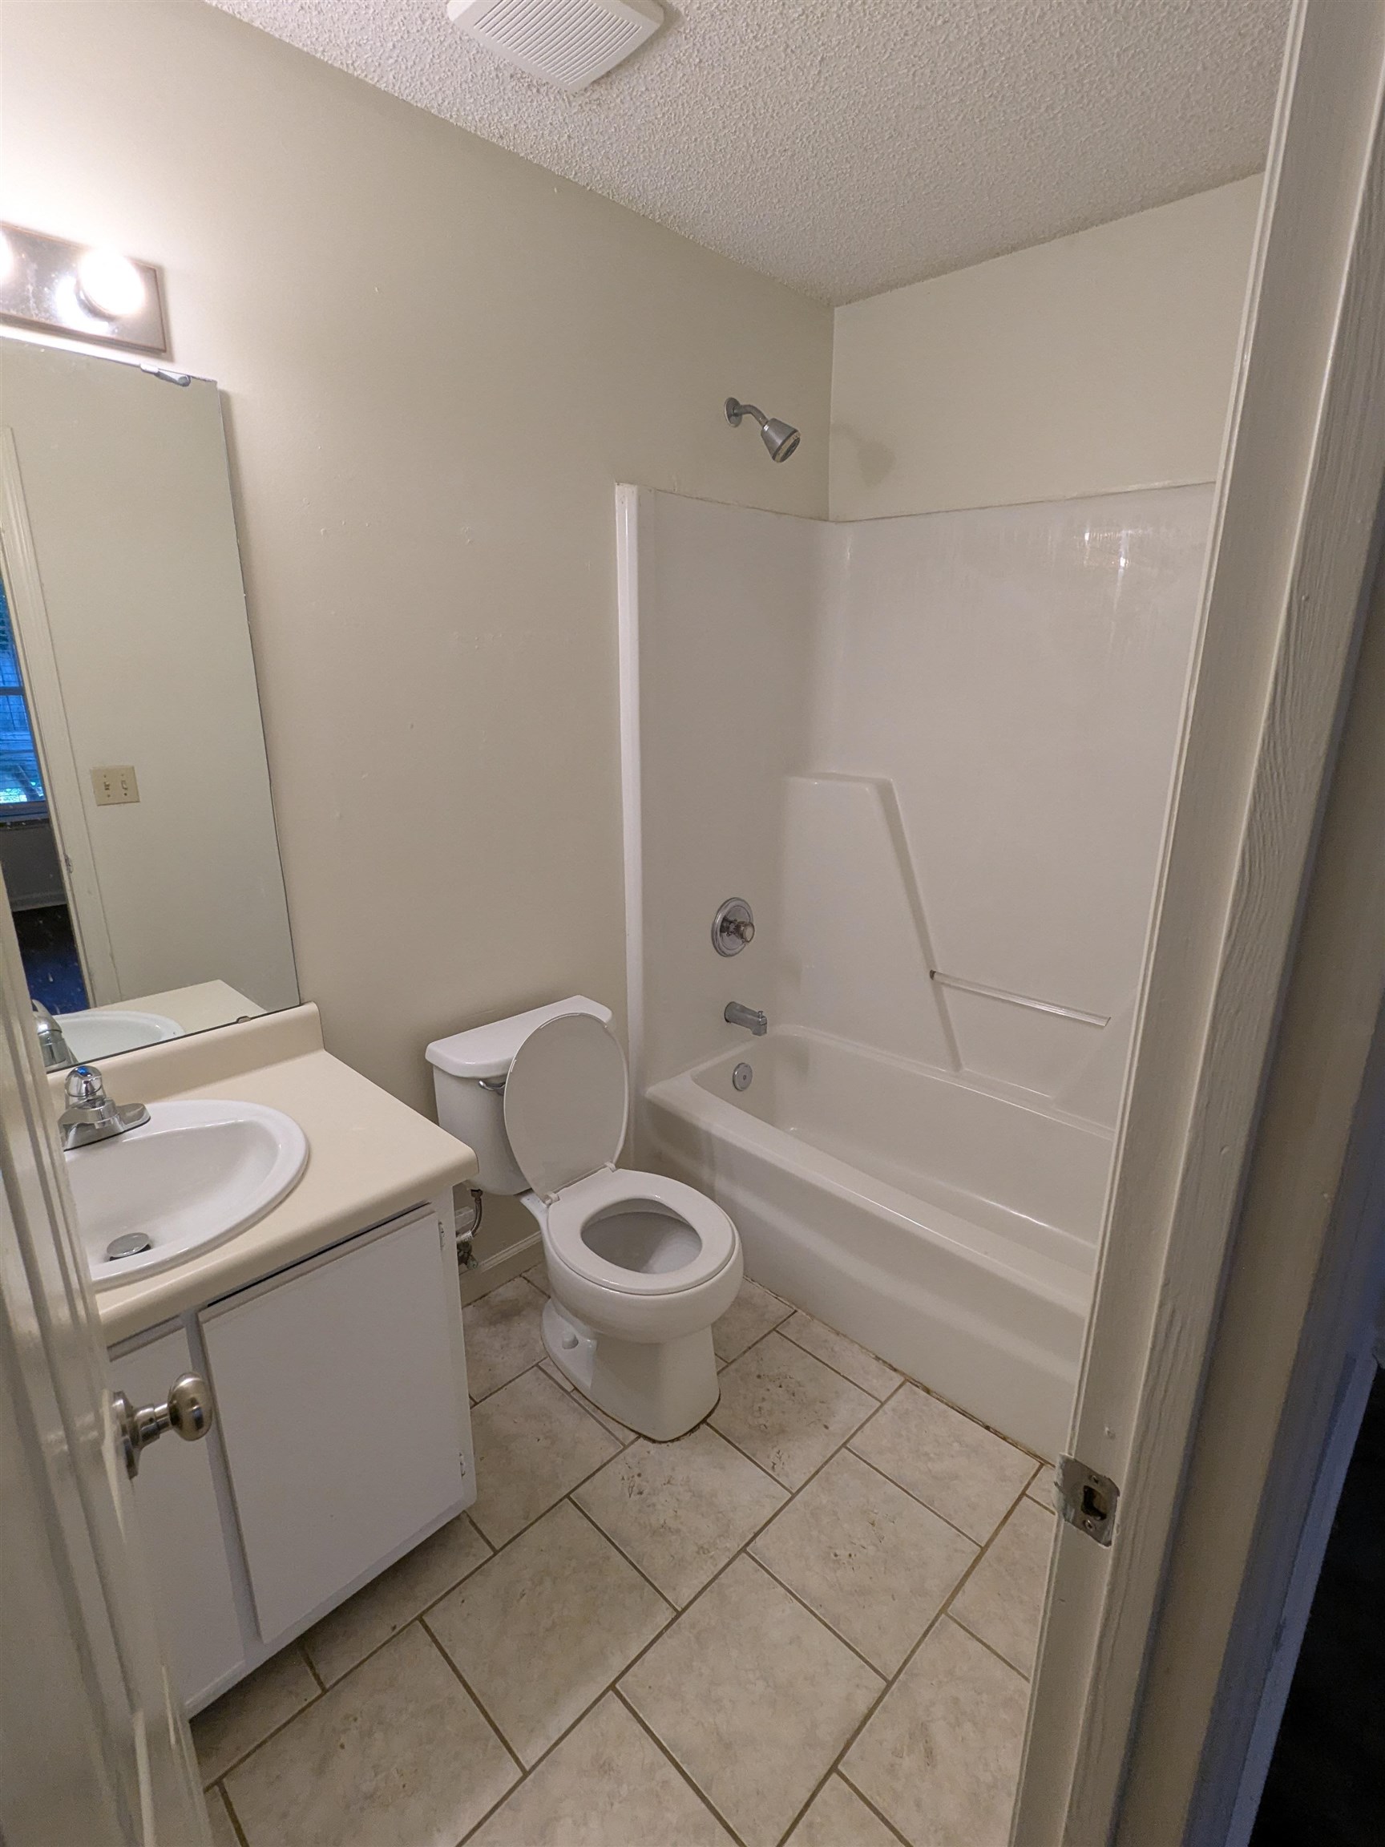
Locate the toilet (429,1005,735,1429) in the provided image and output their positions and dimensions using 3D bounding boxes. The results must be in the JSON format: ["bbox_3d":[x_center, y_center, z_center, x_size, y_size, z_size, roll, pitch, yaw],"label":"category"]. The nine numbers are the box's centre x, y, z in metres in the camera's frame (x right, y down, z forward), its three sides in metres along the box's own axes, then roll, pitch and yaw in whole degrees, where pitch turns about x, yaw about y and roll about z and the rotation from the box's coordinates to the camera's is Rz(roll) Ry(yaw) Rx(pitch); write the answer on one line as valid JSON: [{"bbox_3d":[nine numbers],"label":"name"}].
[{"bbox_3d":[-0.197,0.599,1.859,0.701,0.779,0.445,15,22,43],"label":"toilet"}]

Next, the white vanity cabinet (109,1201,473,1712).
[{"bbox_3d":[-0.826,0.771,1.357,0.568,0.726,0.740,15,22,43],"label":"white vanity cabinet"}]

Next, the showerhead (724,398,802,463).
[{"bbox_3d":[0.178,-1.220,2.099,0.224,0.171,0.077,15,22,43],"label":"showerhead"}]

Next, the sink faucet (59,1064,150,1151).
[{"bbox_3d":[-0.932,0.284,1.332,0.143,0.121,0.155,15,22,43],"label":"sink faucet"}]

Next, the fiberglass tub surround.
[{"bbox_3d":[0.653,-0.028,1.986,1.524,1.910,0.822,15,22,43],"label":"fiberglass tub surround"}]

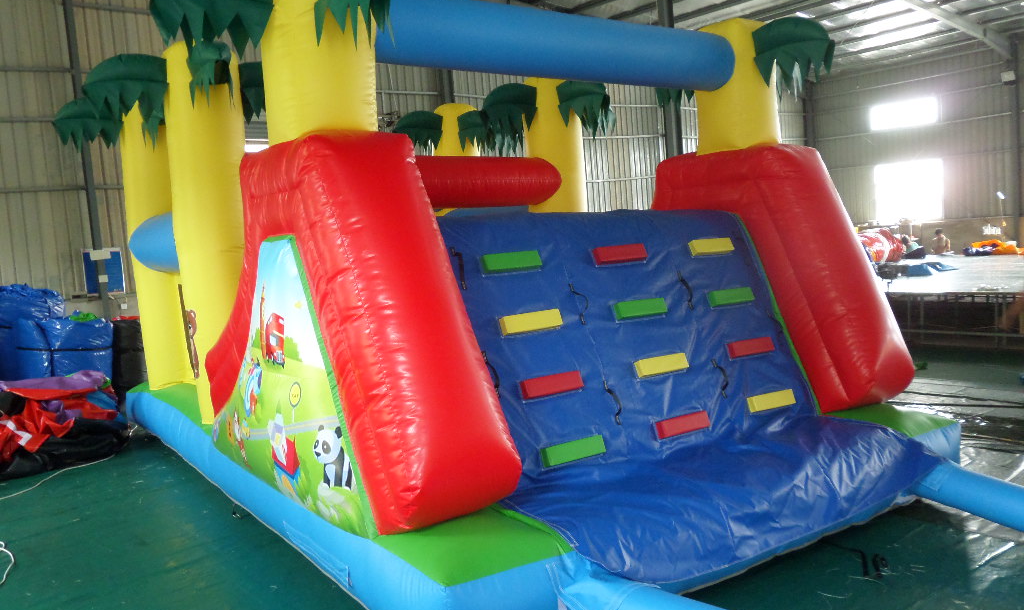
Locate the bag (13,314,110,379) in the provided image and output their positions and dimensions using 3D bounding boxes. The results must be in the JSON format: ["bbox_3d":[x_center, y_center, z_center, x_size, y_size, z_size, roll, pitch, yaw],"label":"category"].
[{"bbox_3d":[-5.728,0.532,10.371,1.200,0.860,0.900,-7,6,-34],"label":"bag"}]

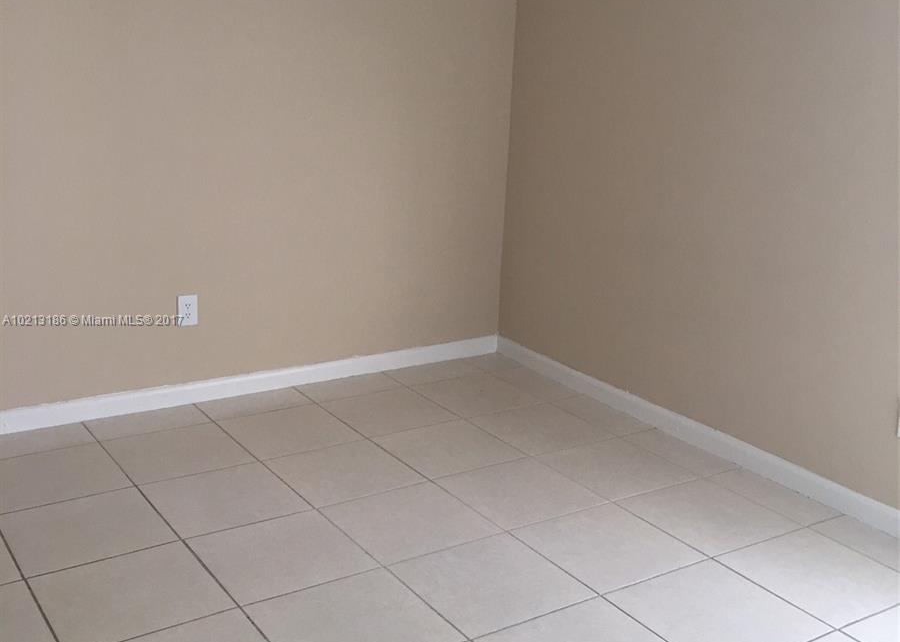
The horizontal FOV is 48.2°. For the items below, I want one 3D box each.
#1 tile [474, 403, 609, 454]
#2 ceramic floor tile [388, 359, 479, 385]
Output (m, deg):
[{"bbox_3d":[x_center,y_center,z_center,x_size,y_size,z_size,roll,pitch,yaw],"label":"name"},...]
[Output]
[{"bbox_3d":[0.355,0.428,3.987,0.431,0.009,0.431,-8,18,-33],"label":"tile"},{"bbox_3d":[-0.072,0.245,4.604,0.431,0.009,0.237,-8,18,-33],"label":"ceramic floor tile"}]

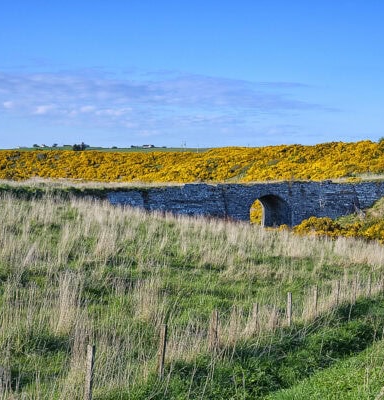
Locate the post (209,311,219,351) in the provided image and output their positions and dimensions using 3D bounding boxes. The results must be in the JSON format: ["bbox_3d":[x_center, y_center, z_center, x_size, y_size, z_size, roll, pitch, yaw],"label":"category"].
[{"bbox_3d":[0.497,3.027,19.375,0.100,1.000,0.100,2,4,24],"label":"post"}]

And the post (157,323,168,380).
[{"bbox_3d":[-0.586,3.008,16.875,0.100,1.080,0.100,4,4,24],"label":"post"}]

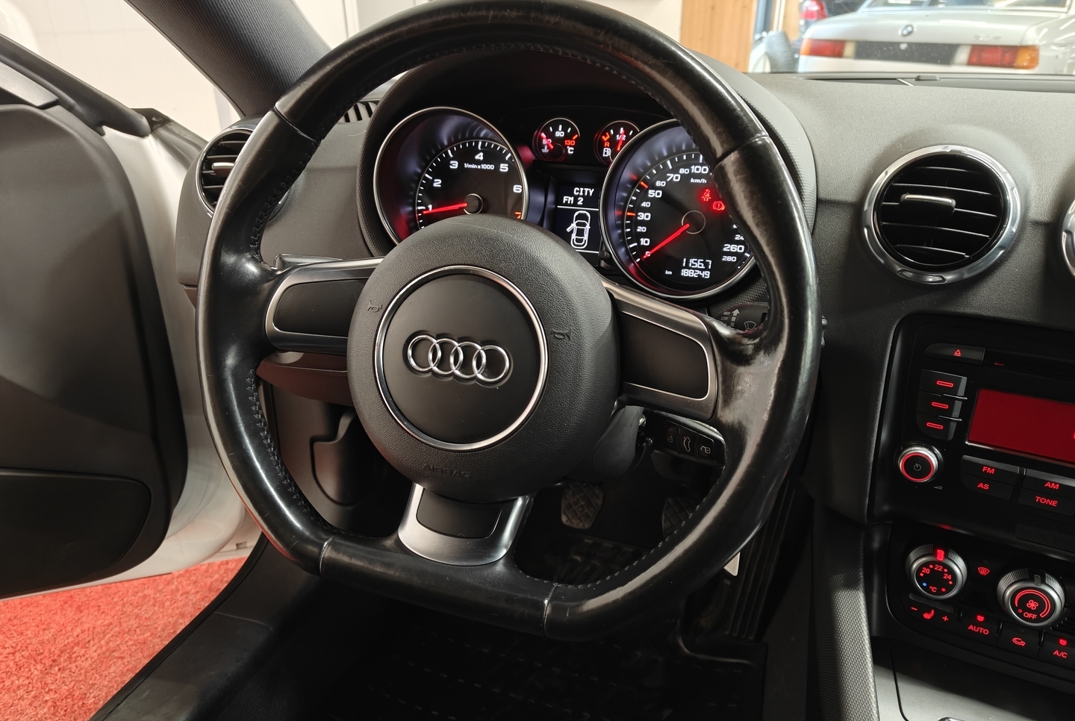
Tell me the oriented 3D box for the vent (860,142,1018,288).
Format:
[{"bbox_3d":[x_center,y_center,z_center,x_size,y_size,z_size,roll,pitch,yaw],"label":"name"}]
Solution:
[{"bbox_3d":[0.273,-0.098,0.506,0.093,0.093,0.040,13,4,25],"label":"vent"}]

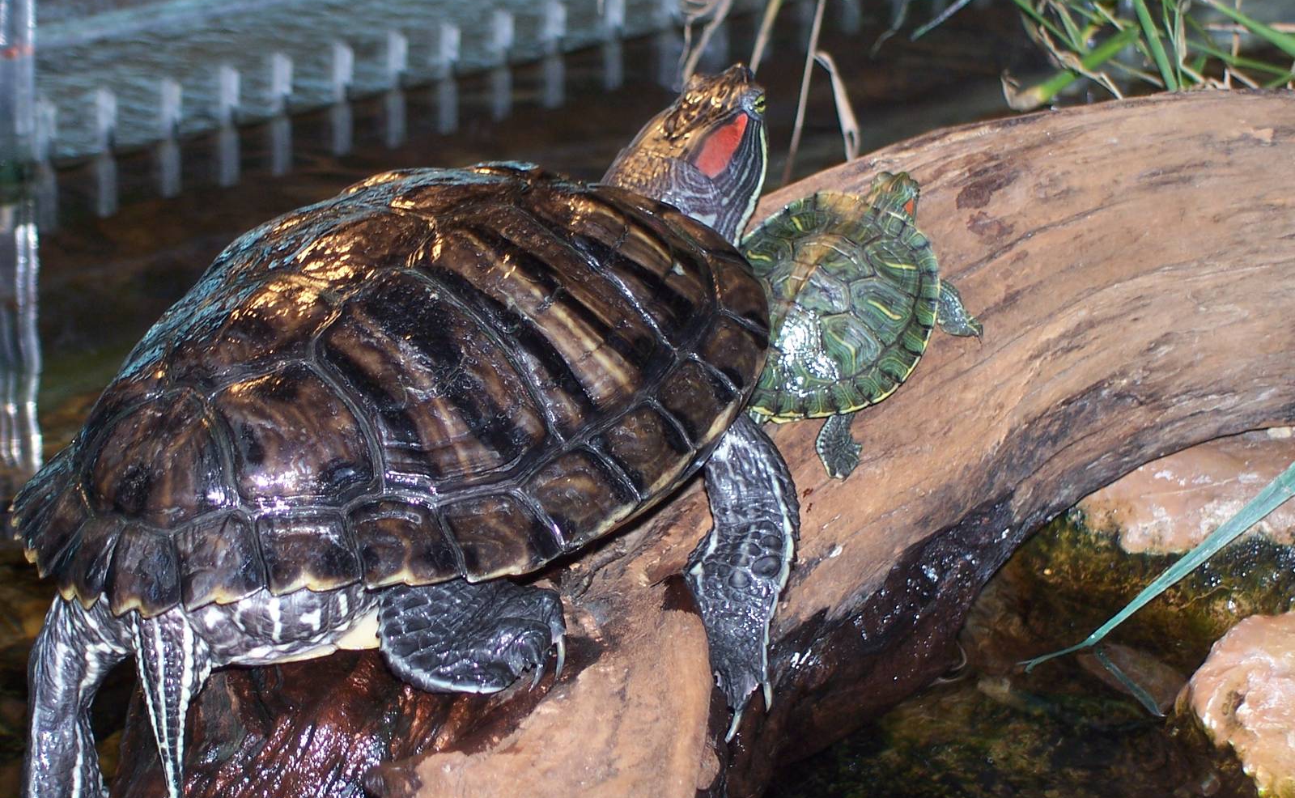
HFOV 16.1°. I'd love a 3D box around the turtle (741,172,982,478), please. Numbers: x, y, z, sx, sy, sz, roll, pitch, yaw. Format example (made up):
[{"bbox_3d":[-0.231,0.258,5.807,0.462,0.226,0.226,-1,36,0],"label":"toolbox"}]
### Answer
[{"bbox_3d":[0.049,-0.029,1.250,0.079,0.033,0.093,21,57,19],"label":"turtle"}]

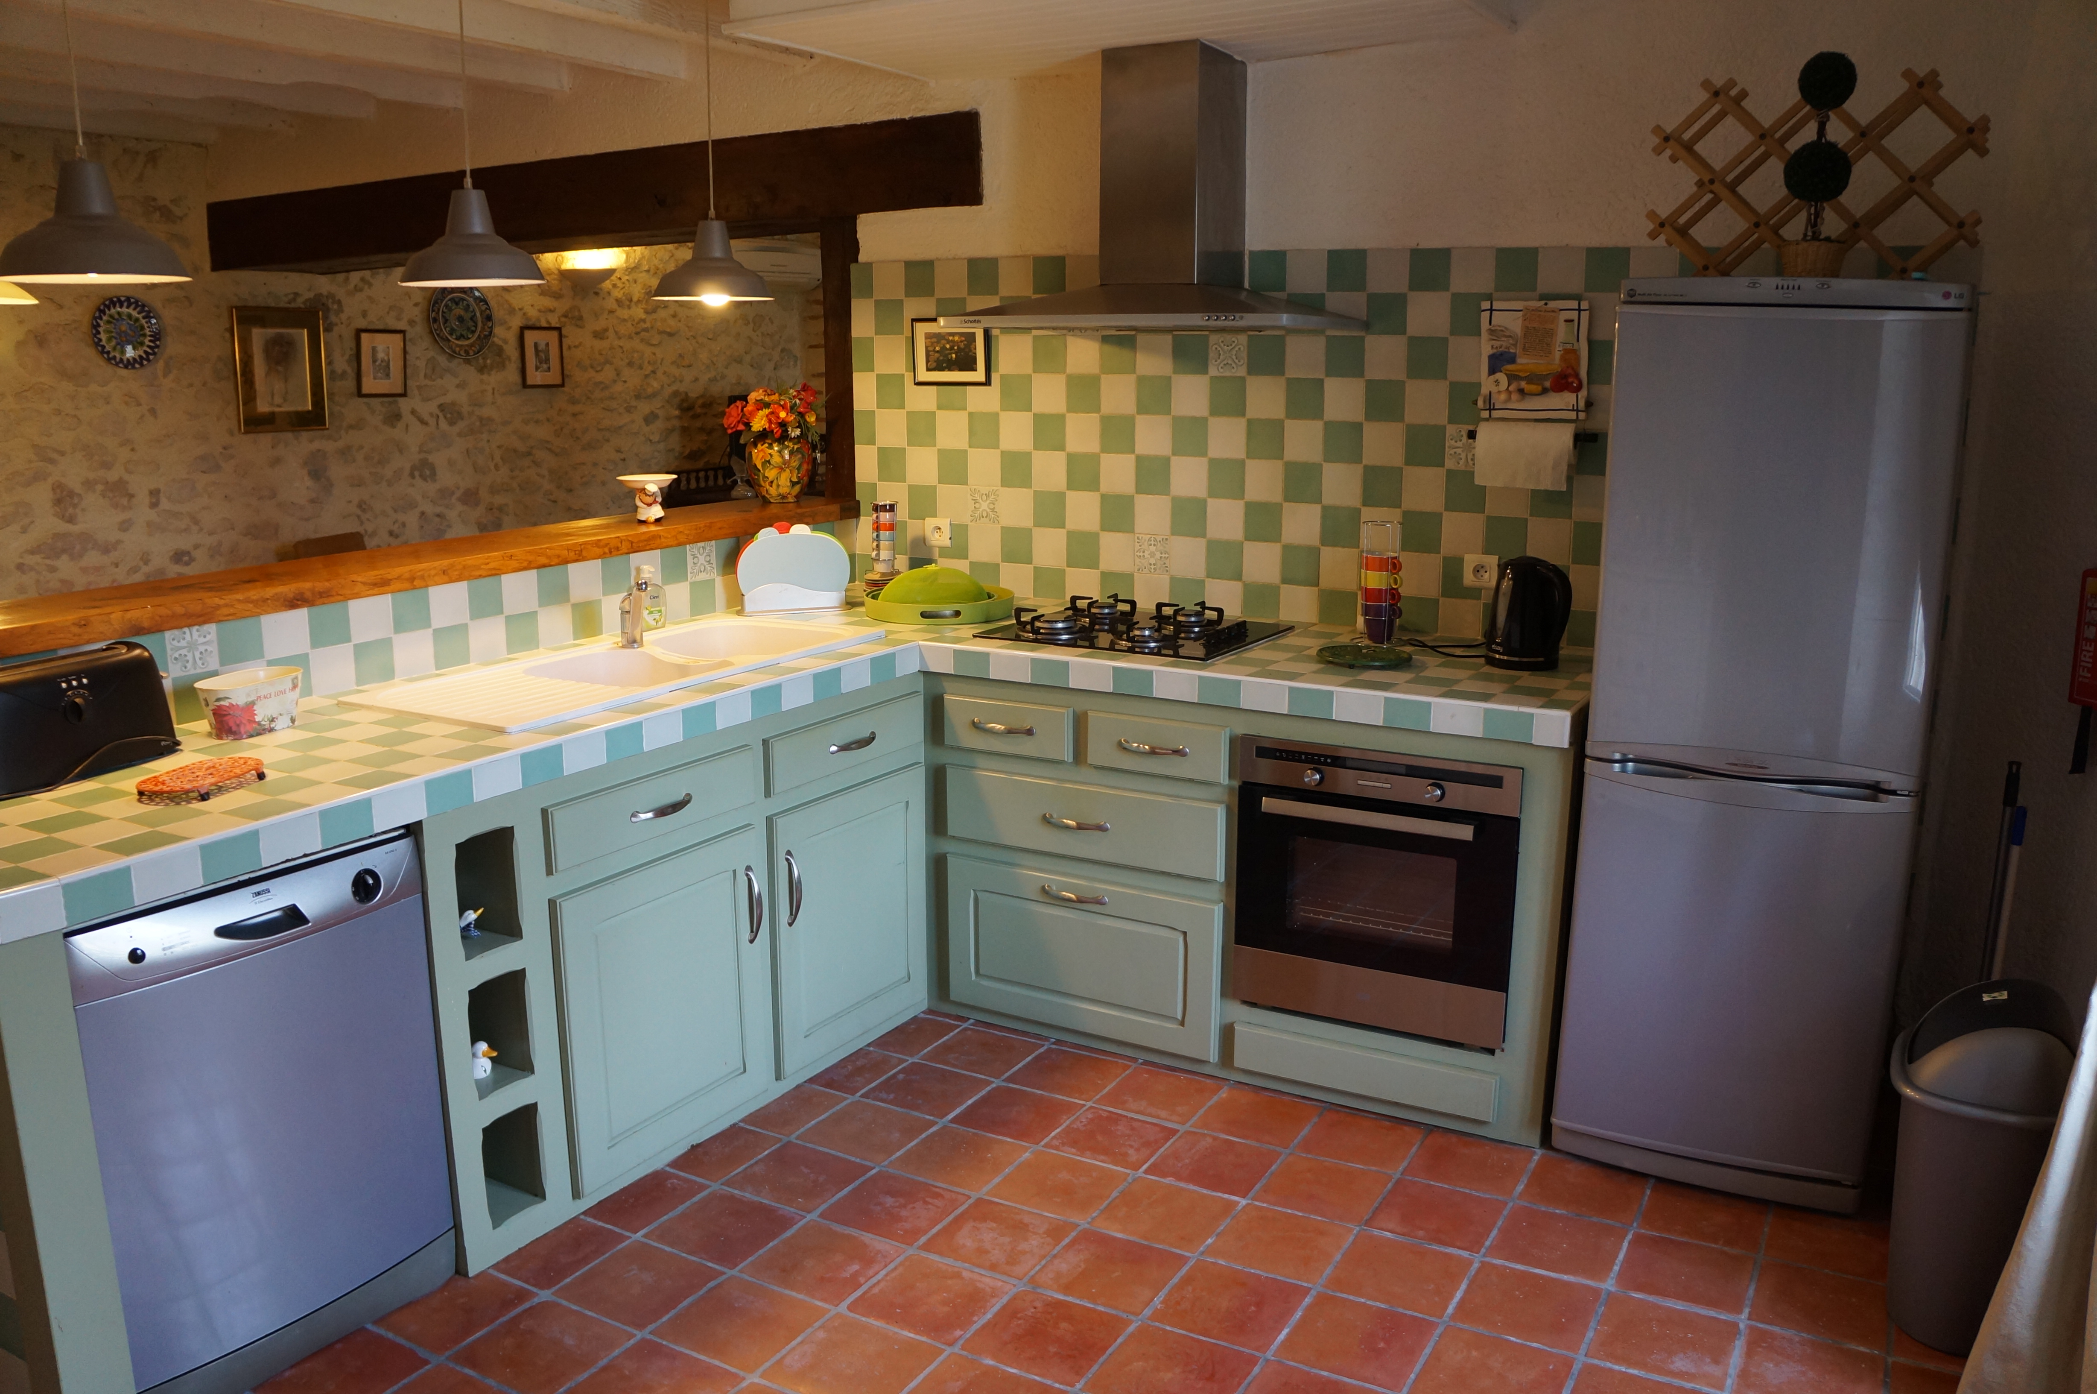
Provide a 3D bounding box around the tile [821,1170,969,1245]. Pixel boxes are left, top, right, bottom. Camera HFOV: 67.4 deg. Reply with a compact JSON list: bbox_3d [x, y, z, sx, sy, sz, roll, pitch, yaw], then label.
[{"bbox_3d":[-0.281,0.951,2.911,0.212,0.017,0.209,6,13,29],"label":"tile"}]

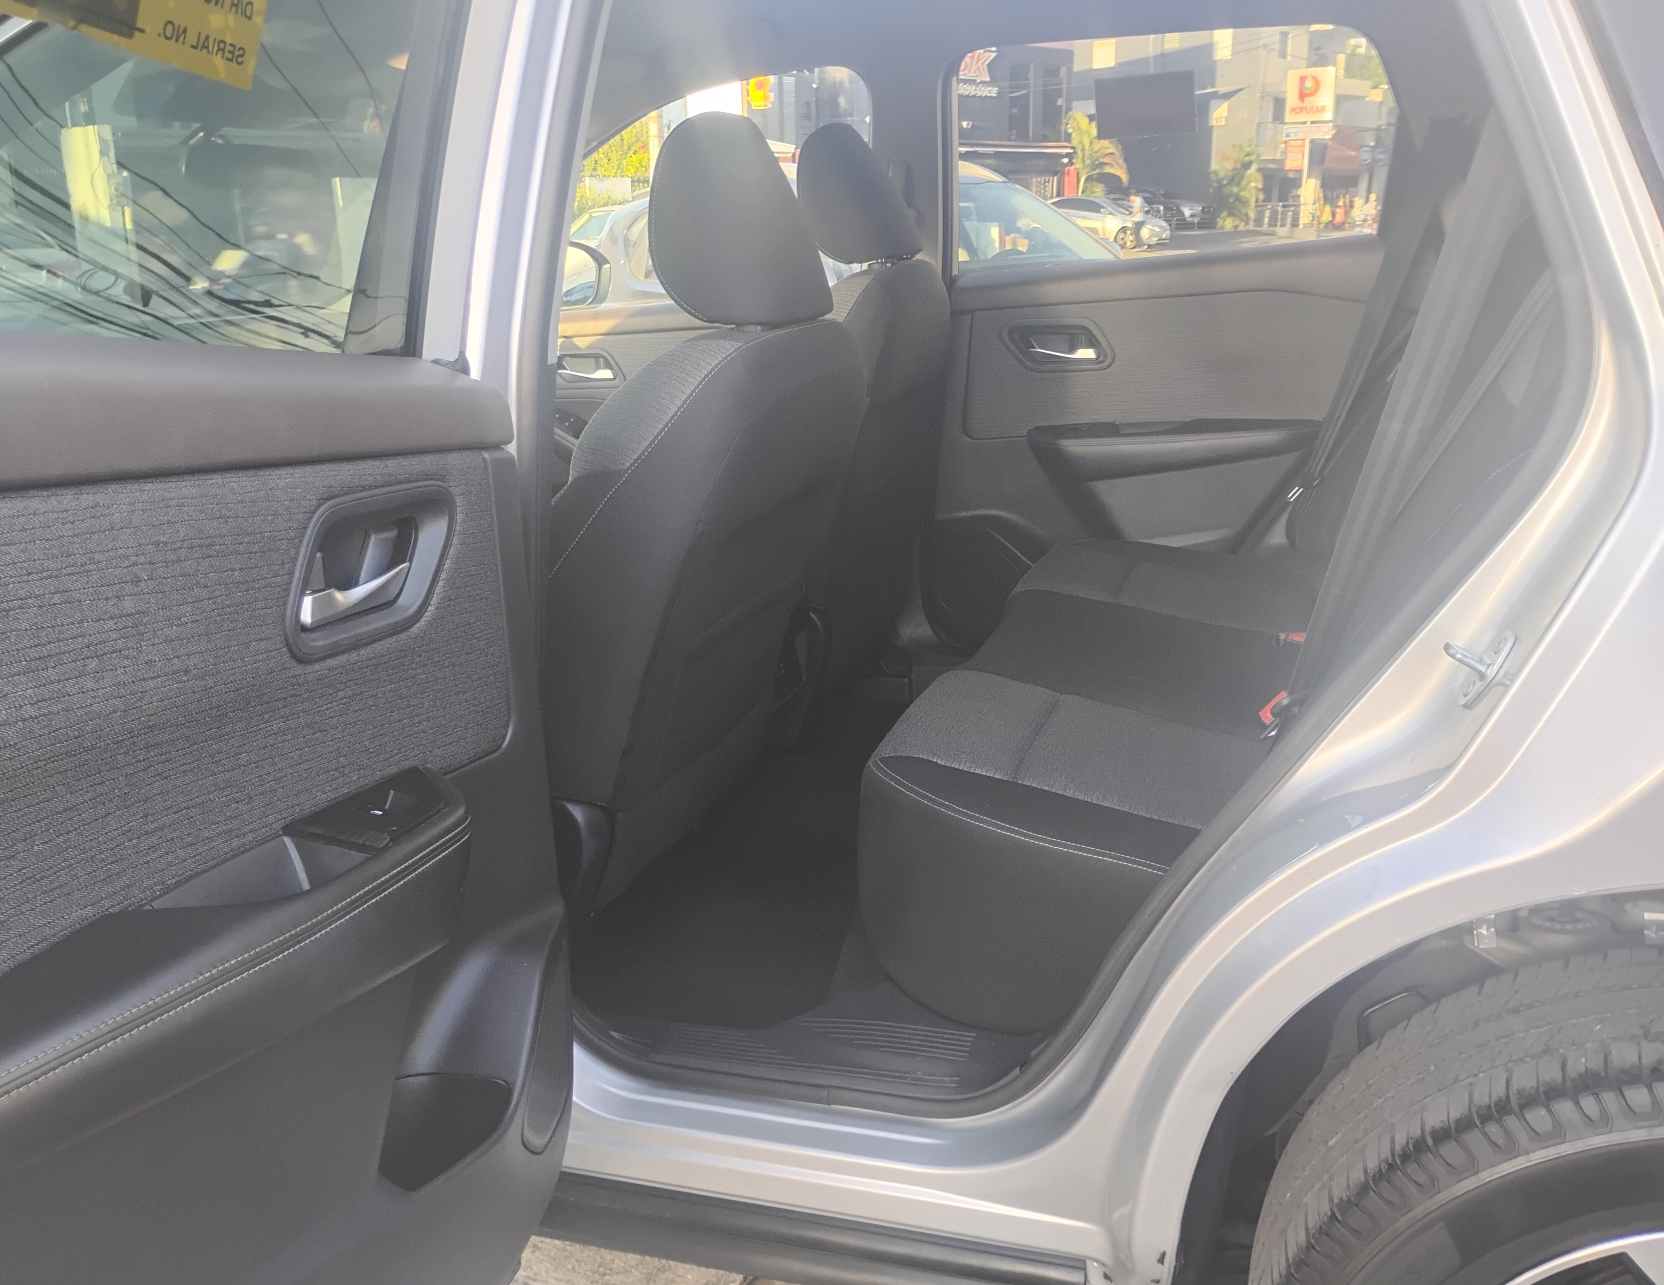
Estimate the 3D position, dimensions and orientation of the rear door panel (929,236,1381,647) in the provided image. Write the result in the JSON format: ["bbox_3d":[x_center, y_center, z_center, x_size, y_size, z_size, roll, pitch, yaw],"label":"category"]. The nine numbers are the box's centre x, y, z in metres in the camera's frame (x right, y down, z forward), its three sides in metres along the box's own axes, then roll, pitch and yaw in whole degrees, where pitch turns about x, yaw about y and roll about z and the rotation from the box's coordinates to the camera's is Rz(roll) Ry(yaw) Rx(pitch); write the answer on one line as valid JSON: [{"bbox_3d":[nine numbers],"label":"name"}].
[{"bbox_3d":[0.591,-0.320,2.457,0.865,0.740,0.140,4,17,19],"label":"rear door panel"}]

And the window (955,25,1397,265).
[{"bbox_3d":[0.580,-0.825,2.345,0.762,0.376,0.065,4,17,19],"label":"window"}]

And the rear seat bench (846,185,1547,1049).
[{"bbox_3d":[0.626,-0.218,1.701,0.900,0.850,1.340,4,17,19],"label":"rear seat bench"}]

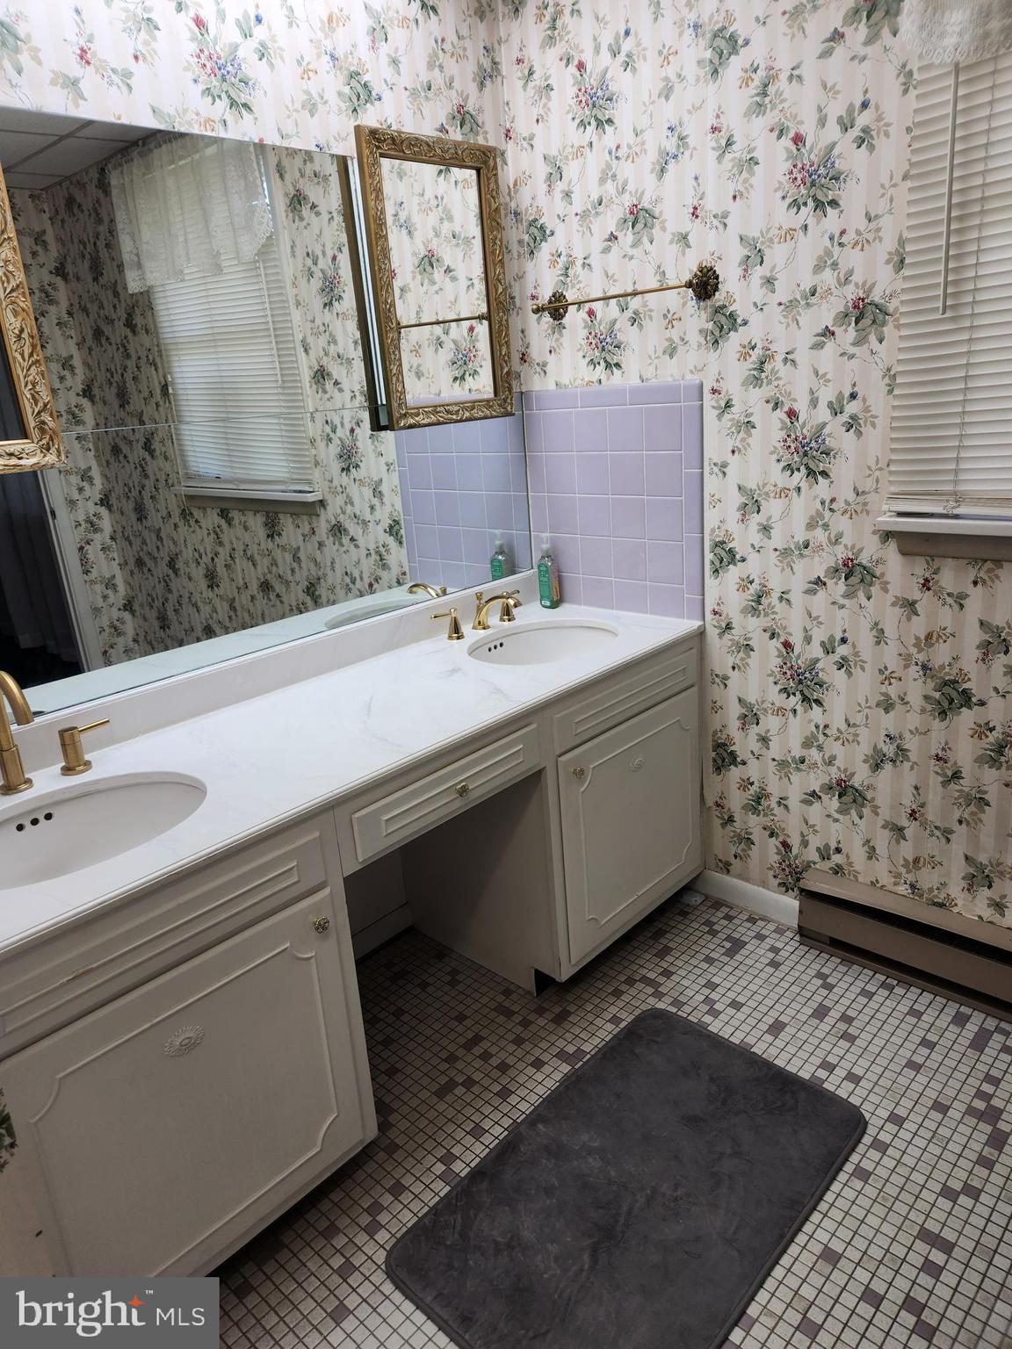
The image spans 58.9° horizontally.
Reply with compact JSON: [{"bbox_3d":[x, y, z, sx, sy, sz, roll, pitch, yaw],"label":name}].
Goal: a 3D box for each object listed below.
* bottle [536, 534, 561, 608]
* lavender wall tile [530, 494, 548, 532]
[{"bbox_3d":[0.117,-0.289,2.491,0.045,0.201,0.052,-19,23,-38],"label":"bottle"},{"bbox_3d":[0.094,-0.452,2.511,0.059,0.108,0.008,12,24,41],"label":"lavender wall tile"}]

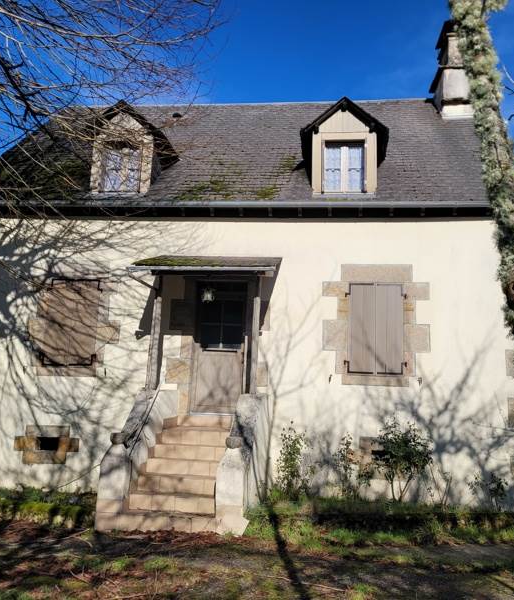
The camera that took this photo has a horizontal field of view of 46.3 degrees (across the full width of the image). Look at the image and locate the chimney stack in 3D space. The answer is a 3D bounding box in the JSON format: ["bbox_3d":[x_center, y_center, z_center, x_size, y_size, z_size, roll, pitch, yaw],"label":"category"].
[{"bbox_3d":[4.112,-4.512,12.506,0.740,2.190,0.900,1,-12,6],"label":"chimney stack"}]

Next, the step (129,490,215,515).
[{"bbox_3d":[-0.981,2.436,7.227,1.073,0.177,0.332,1,-11,6],"label":"step"}]

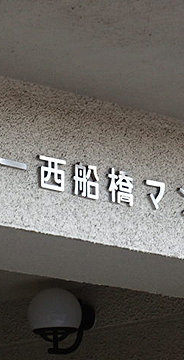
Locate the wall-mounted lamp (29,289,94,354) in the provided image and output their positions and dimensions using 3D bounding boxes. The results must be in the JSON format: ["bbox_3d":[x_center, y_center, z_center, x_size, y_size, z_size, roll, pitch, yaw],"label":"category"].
[{"bbox_3d":[-0.118,0.540,7.427,0.258,0.252,0.204,12,-18,-43],"label":"wall-mounted lamp"}]

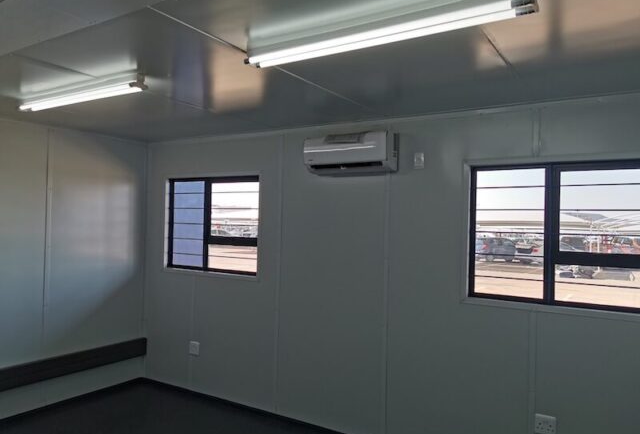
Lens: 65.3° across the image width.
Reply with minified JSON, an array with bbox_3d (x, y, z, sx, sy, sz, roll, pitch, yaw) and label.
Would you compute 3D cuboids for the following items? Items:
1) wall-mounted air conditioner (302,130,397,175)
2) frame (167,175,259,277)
[{"bbox_3d":[0.230,-0.472,3.792,0.700,0.285,0.205,1,-1,32],"label":"wall-mounted air conditioner"},{"bbox_3d":[-1.026,0.072,4.770,1.190,0.895,0.060,1,-1,32],"label":"frame"}]

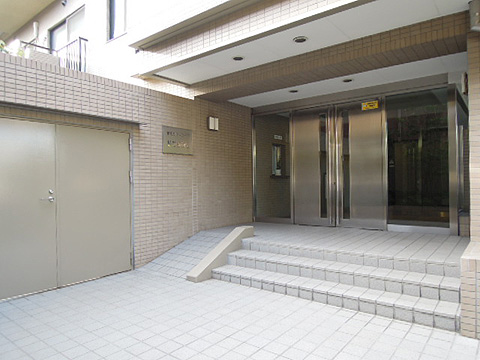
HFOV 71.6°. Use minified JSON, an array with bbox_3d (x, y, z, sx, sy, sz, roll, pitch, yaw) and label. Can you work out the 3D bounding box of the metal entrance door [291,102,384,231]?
[{"bbox_3d":[1.657,-0.227,5.764,1.632,2.095,0.100,-1,0,37],"label":"metal entrance door"}]

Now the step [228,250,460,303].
[{"bbox_3d":[0.986,1.016,3.748,2.580,0.135,0.340,-1,0,37],"label":"step"}]

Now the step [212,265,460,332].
[{"bbox_3d":[0.794,1.148,3.483,2.570,0.125,0.337,-1,0,37],"label":"step"}]

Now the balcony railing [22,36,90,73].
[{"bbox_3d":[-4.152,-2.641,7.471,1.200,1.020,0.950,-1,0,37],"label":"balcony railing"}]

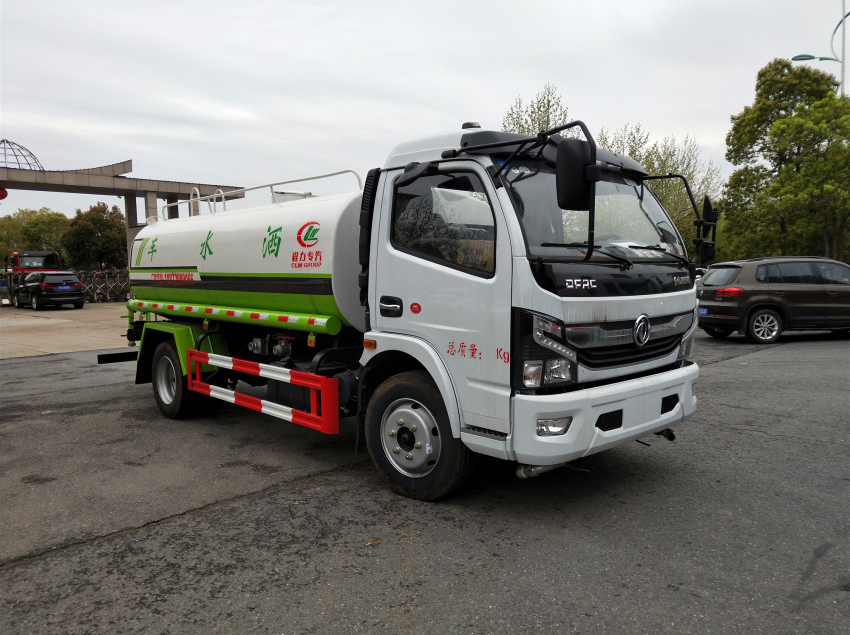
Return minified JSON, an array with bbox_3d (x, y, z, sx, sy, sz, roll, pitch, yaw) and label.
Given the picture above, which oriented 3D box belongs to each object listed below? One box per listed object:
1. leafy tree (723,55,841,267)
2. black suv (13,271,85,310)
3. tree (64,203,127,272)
[{"bbox_3d":[14.103,-5.220,24.333,4.442,9.918,4.442,2,4,30],"label":"leafy tree"},{"bbox_3d":[-18.503,-1.320,30.000,1.930,1.760,4.850,-4,5,-44],"label":"black suv"},{"bbox_3d":[-23.620,-4.892,44.231,4.330,6.865,4.330,-2,4,-28],"label":"tree"}]

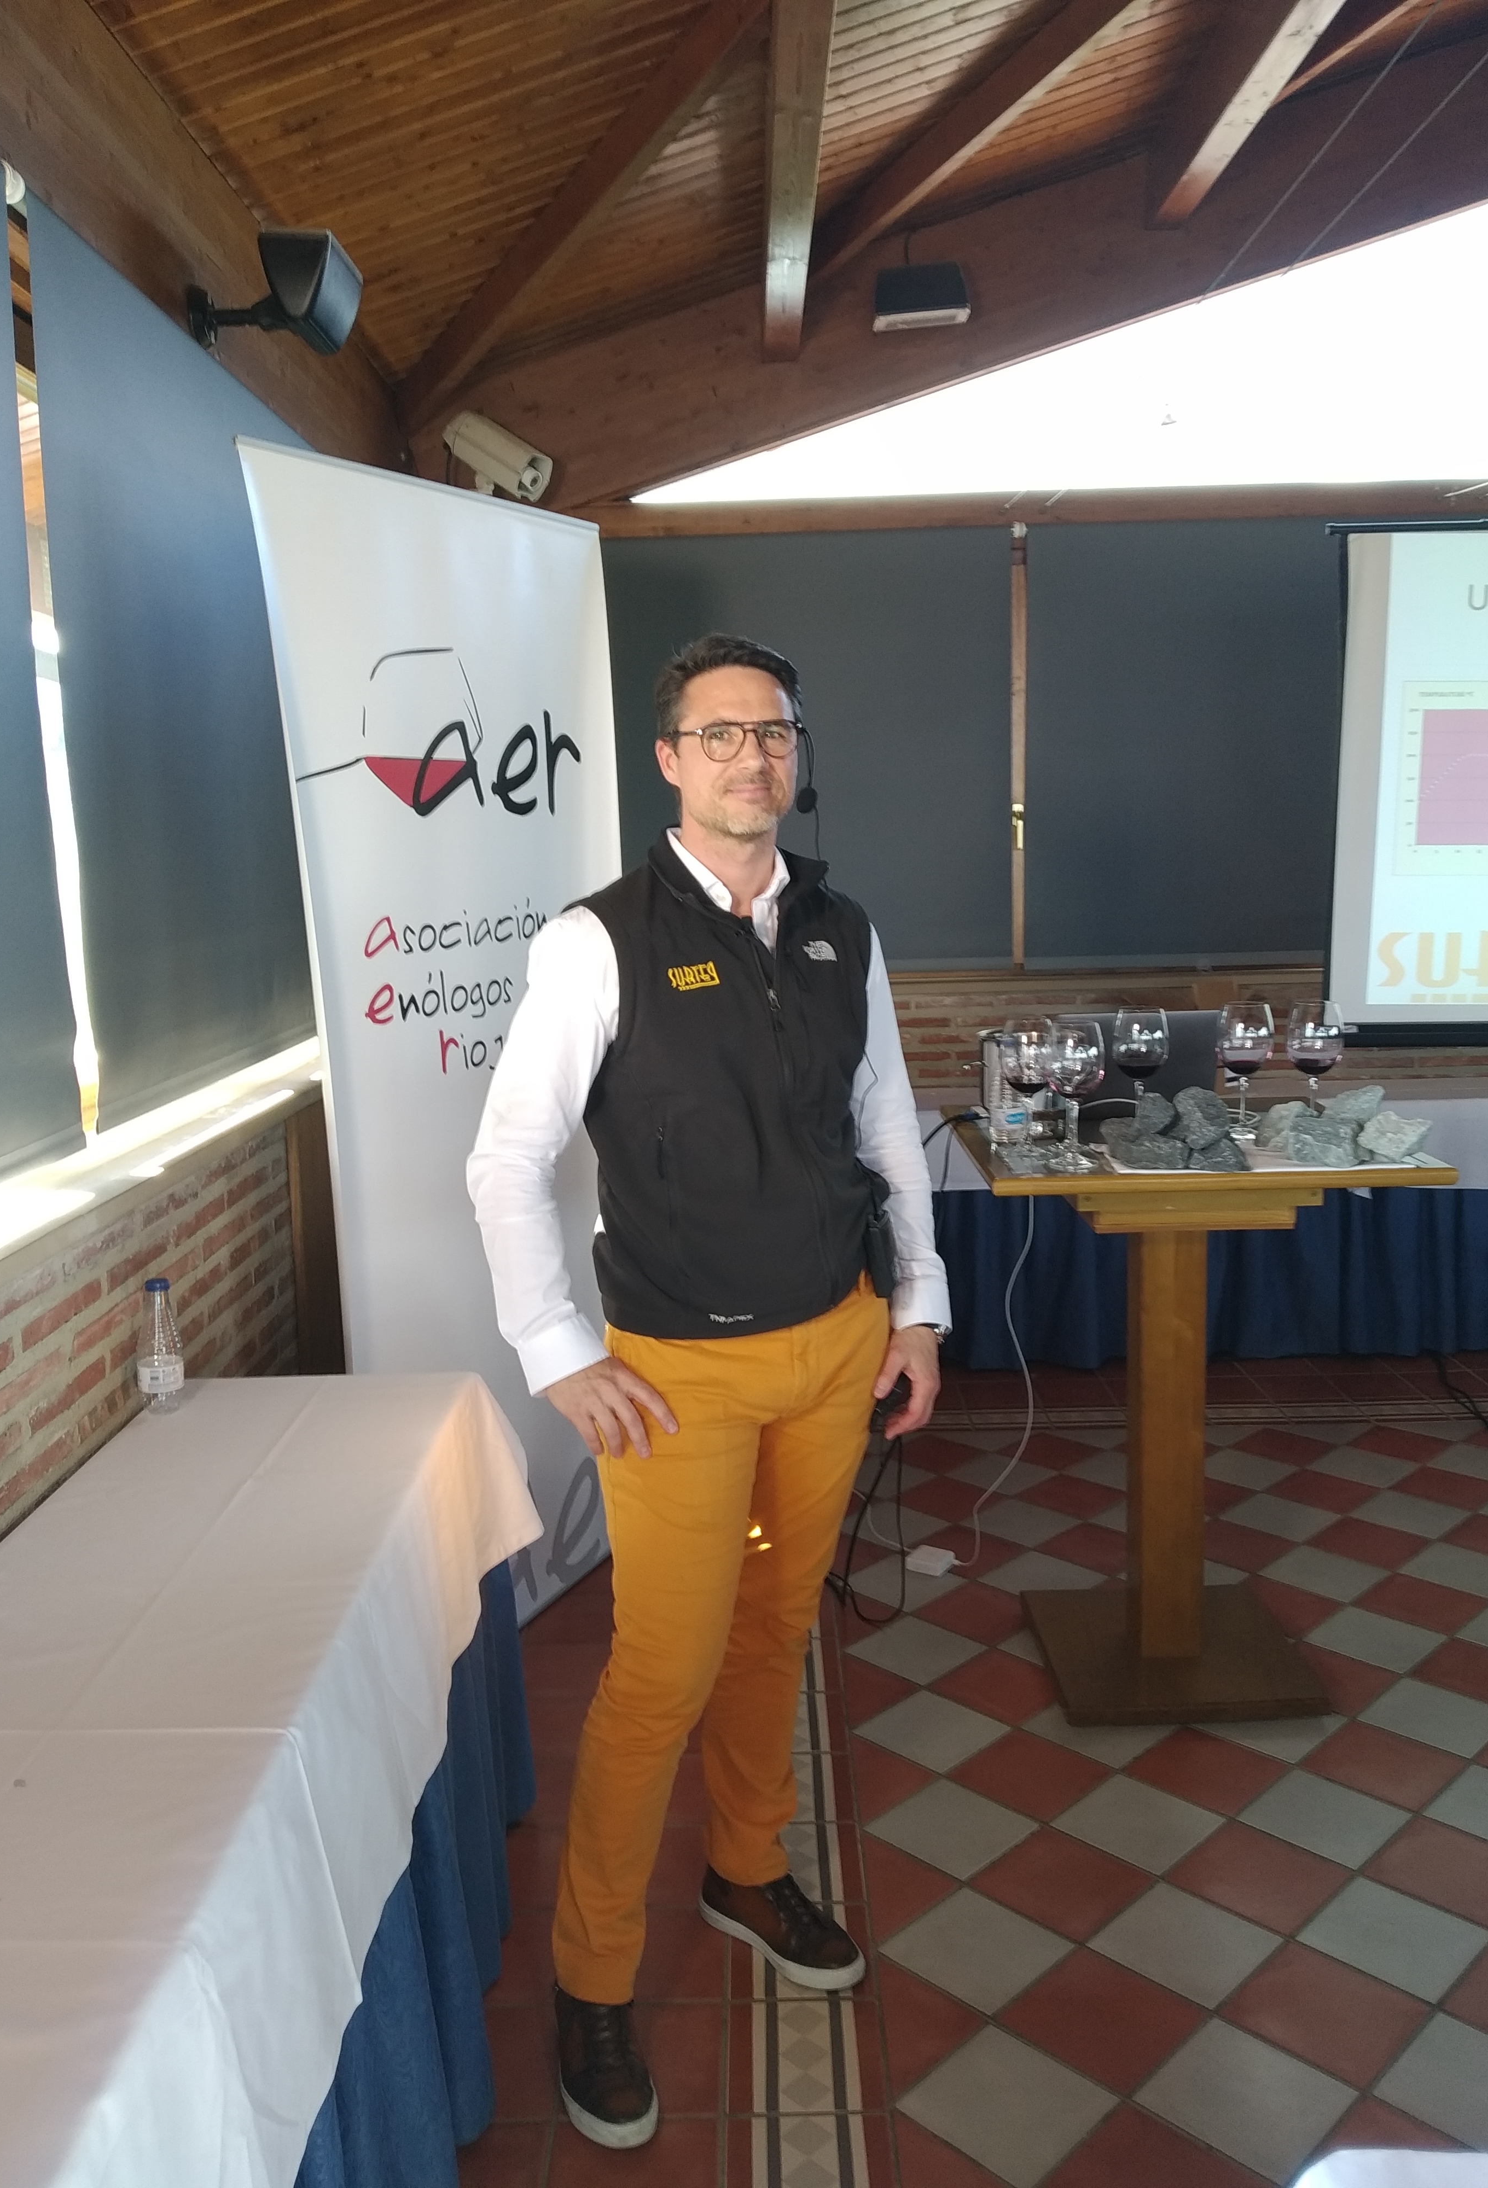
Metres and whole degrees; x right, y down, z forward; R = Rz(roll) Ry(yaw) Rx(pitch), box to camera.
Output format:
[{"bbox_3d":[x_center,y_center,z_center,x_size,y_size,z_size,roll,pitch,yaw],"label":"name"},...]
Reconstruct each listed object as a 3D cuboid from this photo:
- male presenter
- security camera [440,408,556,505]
[{"bbox_3d":[-0.029,0.316,2.098,0.600,1.755,0.400,-6,9,-27],"label":"male presenter"},{"bbox_3d":[-0.704,-1.835,4.749,0.300,0.120,0.130,35,20,15],"label":"security camera"}]

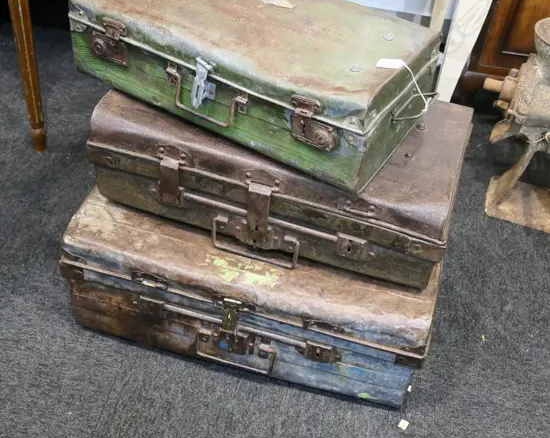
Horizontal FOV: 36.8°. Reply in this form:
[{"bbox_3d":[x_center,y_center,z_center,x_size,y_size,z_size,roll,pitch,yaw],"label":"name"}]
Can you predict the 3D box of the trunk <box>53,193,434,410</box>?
[{"bbox_3d":[-0.024,0.081,1.665,0.690,0.273,0.378,14,46,7],"label":"trunk"}]

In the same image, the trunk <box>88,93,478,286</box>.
[{"bbox_3d":[0.017,-0.125,1.545,0.646,0.182,0.326,16,48,9],"label":"trunk"}]

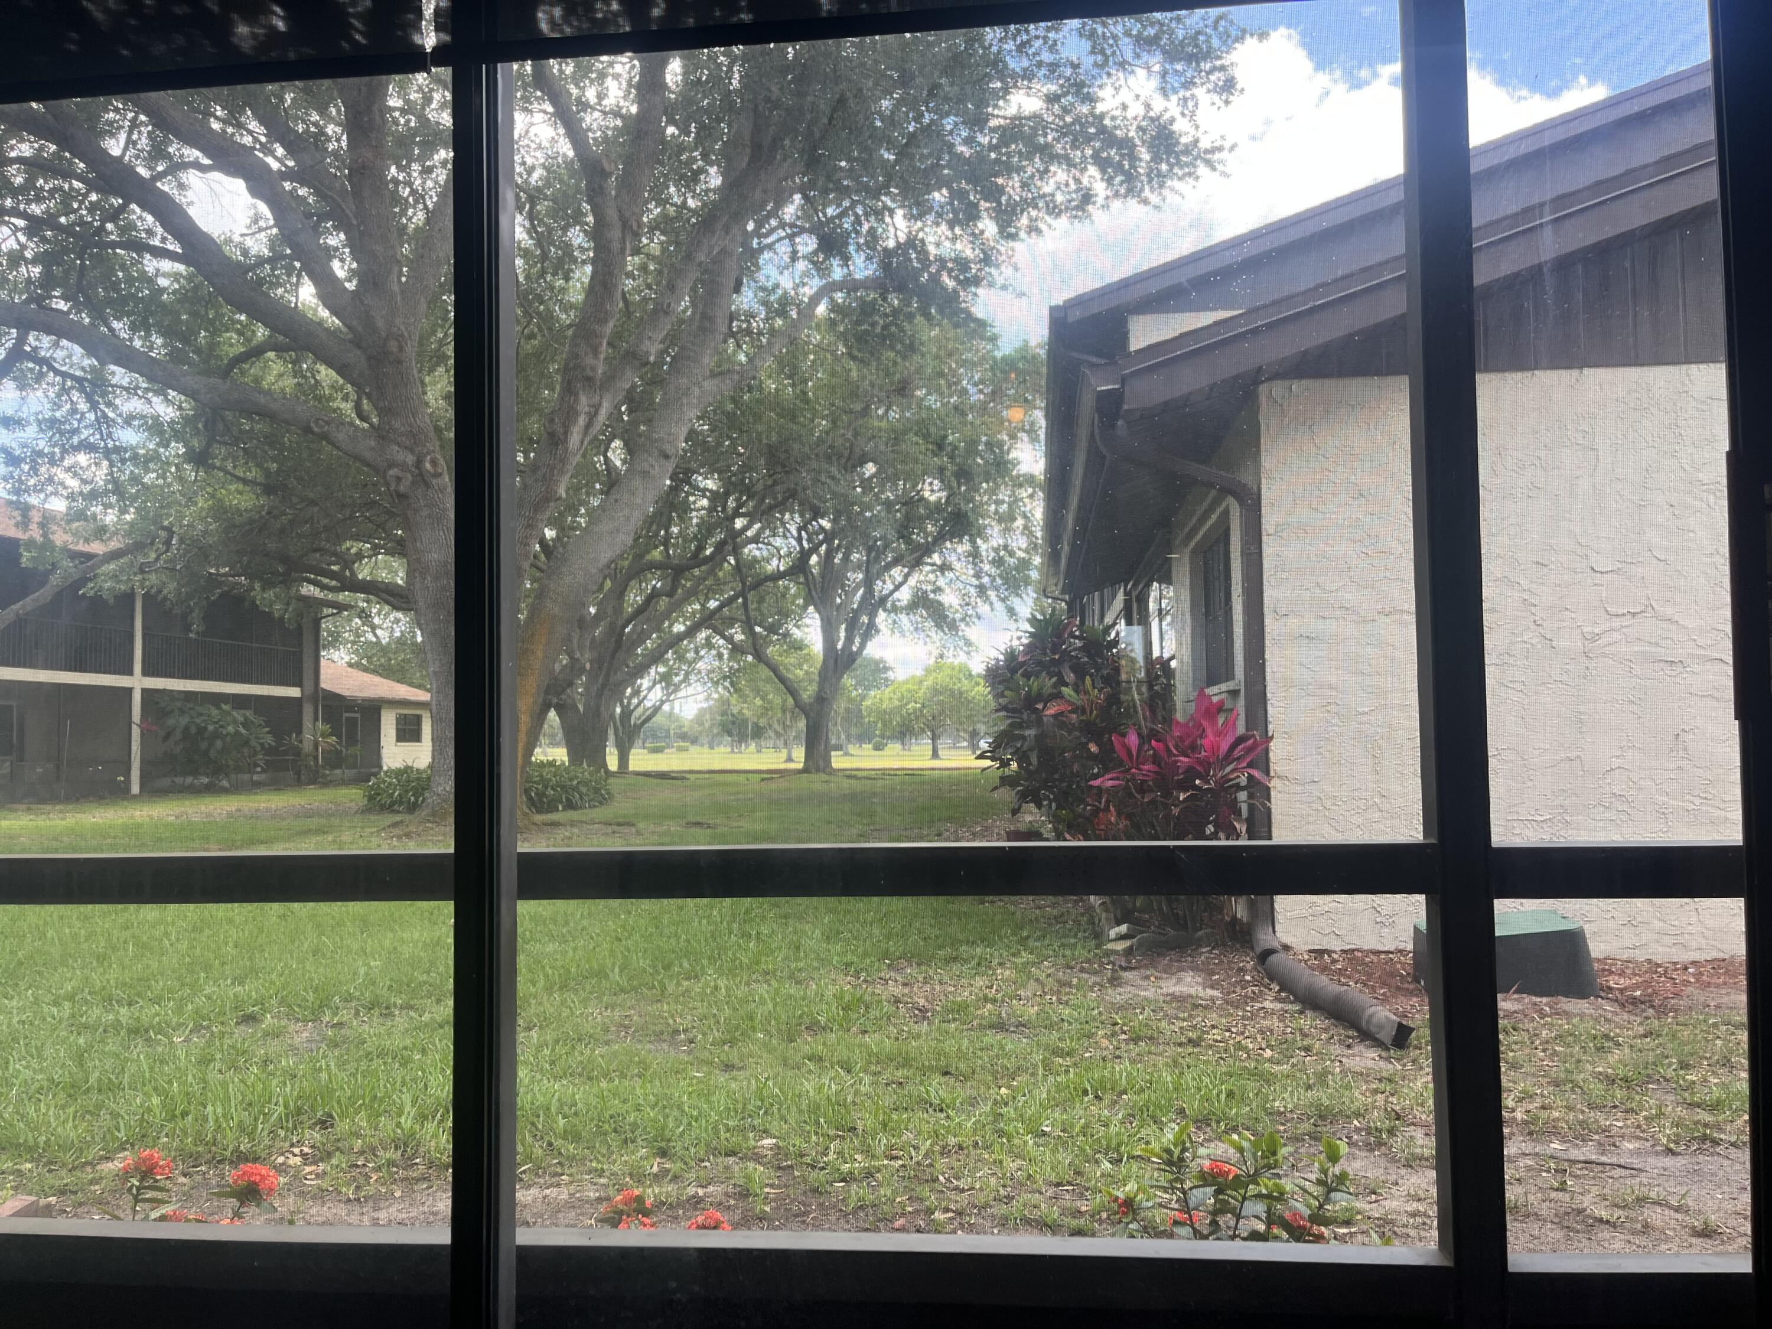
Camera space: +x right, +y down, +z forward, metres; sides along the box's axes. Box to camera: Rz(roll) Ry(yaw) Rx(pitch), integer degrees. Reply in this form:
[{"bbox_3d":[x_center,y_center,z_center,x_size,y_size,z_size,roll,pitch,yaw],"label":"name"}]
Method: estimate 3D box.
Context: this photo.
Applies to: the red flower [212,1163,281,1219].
[{"bbox_3d":[-1.130,0.931,2.350,0.115,0.088,0.100,1,-3,-25],"label":"red flower"}]

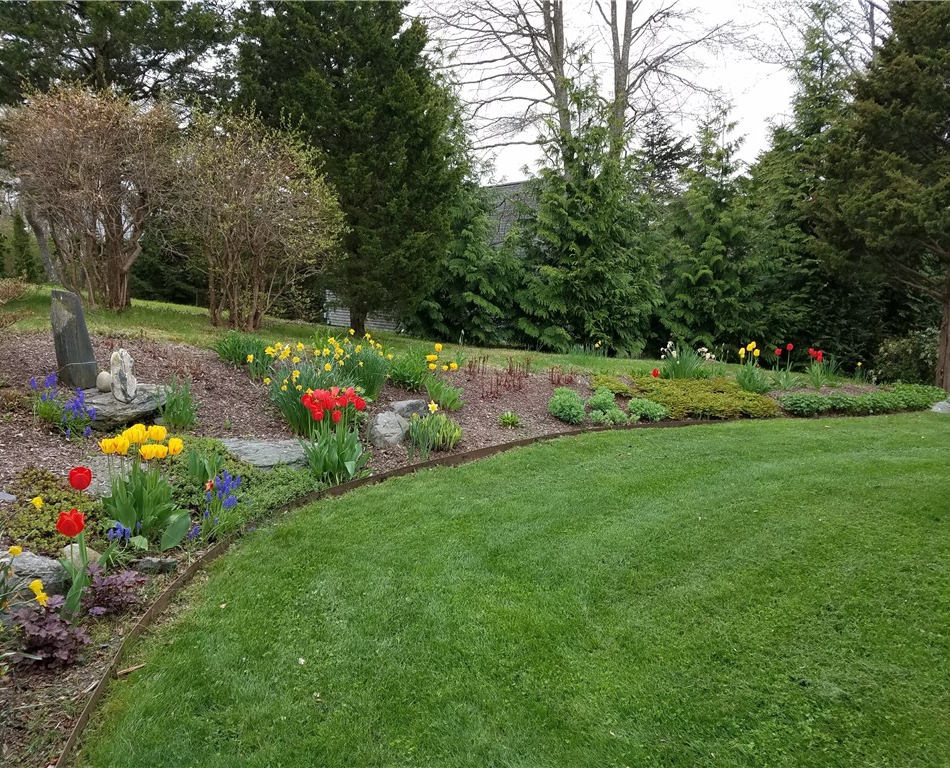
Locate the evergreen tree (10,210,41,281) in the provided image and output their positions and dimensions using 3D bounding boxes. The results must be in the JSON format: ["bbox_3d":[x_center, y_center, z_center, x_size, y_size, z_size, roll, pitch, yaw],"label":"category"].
[{"bbox_3d":[-12.273,-3.788,21.000,0.848,1.962,0.848,0,8,0],"label":"evergreen tree"}]

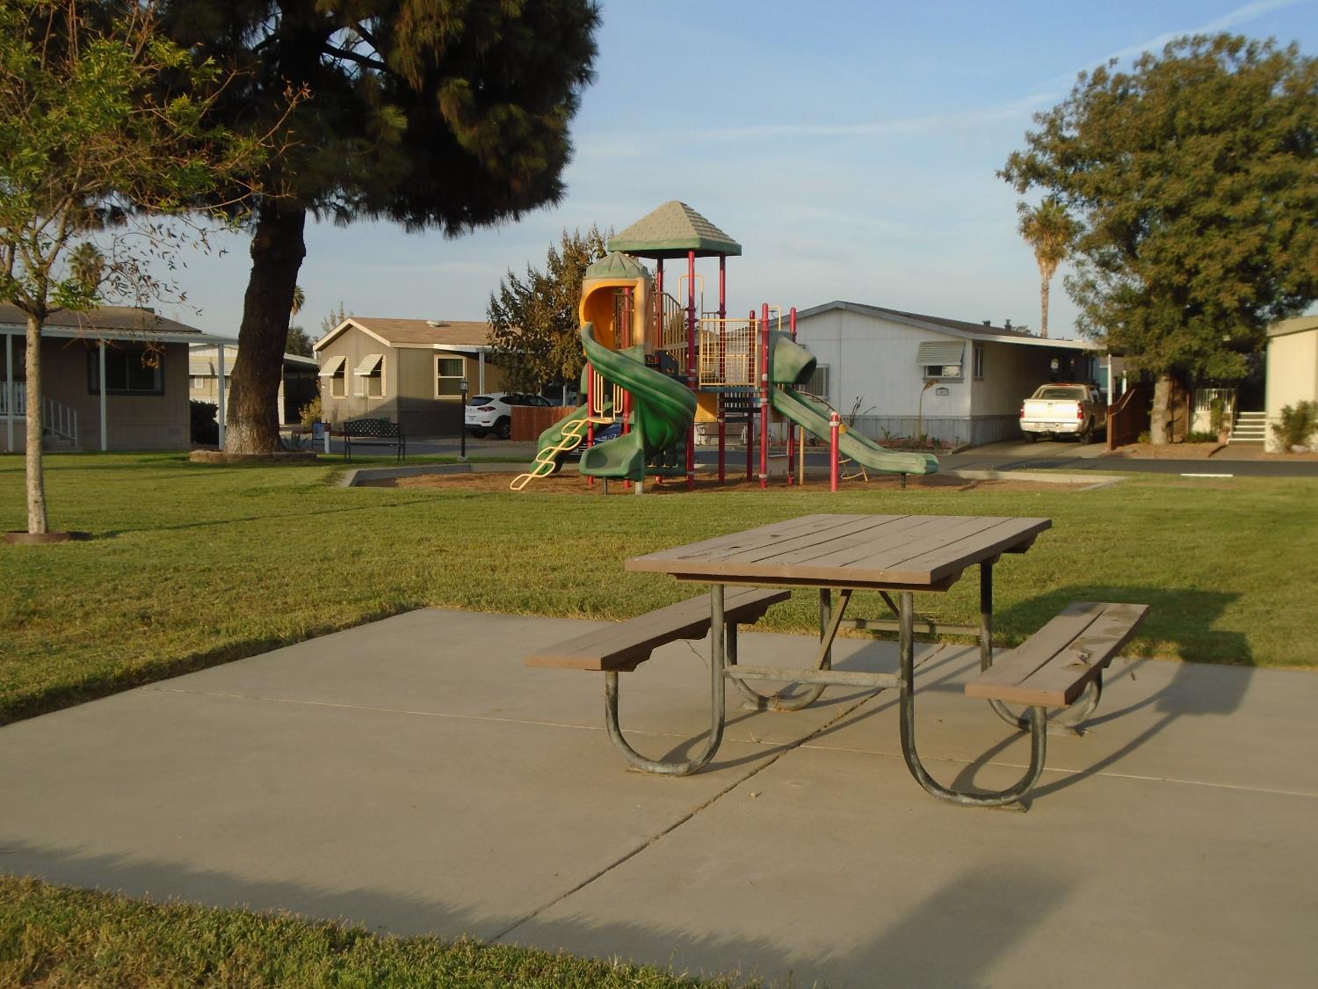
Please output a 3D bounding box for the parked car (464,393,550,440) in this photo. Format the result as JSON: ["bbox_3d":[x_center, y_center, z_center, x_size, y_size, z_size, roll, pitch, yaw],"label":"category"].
[{"bbox_3d":[-4.891,-2.950,57.733,4.480,1.650,1.850,-4,5,-45],"label":"parked car"}]

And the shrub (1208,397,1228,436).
[{"bbox_3d":[17.222,-2.397,49.300,0.620,1.250,0.620,0,4,0],"label":"shrub"}]

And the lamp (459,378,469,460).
[{"bbox_3d":[-4.210,-1.633,34.500,0.220,1.780,0.220,0,4,0],"label":"lamp"}]

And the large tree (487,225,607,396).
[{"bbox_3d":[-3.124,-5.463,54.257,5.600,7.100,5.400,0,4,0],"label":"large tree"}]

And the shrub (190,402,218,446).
[{"bbox_3d":[-12.594,-1.955,44.000,1.050,1.250,1.050,0,4,0],"label":"shrub"}]

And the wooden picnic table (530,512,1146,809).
[{"bbox_3d":[0.732,0.544,5.760,1.756,0.782,1.836,1,5,24],"label":"wooden picnic table"}]

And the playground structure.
[{"bbox_3d":[0.971,-2.117,23.004,6.000,4.200,3.800,2,4,26],"label":"playground structure"}]

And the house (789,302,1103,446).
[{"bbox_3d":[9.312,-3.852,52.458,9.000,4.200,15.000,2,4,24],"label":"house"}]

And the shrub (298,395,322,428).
[{"bbox_3d":[-13.296,-3.123,61.000,1.000,1.350,1.000,0,4,0],"label":"shrub"}]

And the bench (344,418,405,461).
[{"bbox_3d":[-6.064,-1.149,34.000,1.300,0.900,0.620,-1,4,-15],"label":"bench"}]

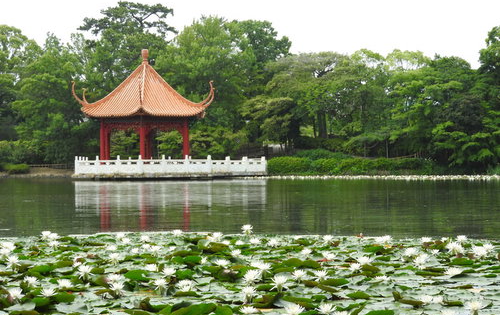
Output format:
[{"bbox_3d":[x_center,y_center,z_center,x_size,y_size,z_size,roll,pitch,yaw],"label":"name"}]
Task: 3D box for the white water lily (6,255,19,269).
[{"bbox_3d":[-2.116,0.926,9.007,0.119,0.109,0.119,0,0,0],"label":"white water lily"}]

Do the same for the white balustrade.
[{"bbox_3d":[-4.700,0.500,62.000,11.500,1.420,10.000,0,0,0],"label":"white balustrade"}]

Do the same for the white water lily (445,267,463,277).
[{"bbox_3d":[2.110,1.179,10.460,0.168,0.080,0.168,0,0,0],"label":"white water lily"}]

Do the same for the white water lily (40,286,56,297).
[{"bbox_3d":[-1.774,1.182,8.921,0.141,0.071,0.141,0,0,0],"label":"white water lily"}]

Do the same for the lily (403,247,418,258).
[{"bbox_3d":[1.982,1.175,12.444,0.170,0.118,0.170,0,0,0],"label":"lily"}]

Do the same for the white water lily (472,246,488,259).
[{"bbox_3d":[2.622,1.081,11.500,0.182,0.110,0.170,0,0,0],"label":"white water lily"}]

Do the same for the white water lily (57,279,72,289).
[{"bbox_3d":[-1.688,1.146,9.200,0.146,0.076,0.146,0,0,0],"label":"white water lily"}]

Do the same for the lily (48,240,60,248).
[{"bbox_3d":[-2.398,1.067,12.420,0.140,0.085,0.140,0,0,0],"label":"lily"}]

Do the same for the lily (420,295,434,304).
[{"bbox_3d":[1.475,1.183,8.426,0.114,0.064,0.114,0,0,0],"label":"lily"}]

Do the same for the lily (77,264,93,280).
[{"bbox_3d":[-1.692,1.179,10.370,0.155,0.136,0.155,0,0,0],"label":"lily"}]

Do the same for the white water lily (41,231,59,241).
[{"bbox_3d":[-2.536,0.995,12.819,0.228,0.106,0.140,0,0,0],"label":"white water lily"}]

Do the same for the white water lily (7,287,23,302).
[{"bbox_3d":[-1.887,1.094,8.120,0.125,0.100,0.125,0,0,0],"label":"white water lily"}]

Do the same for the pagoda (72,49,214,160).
[{"bbox_3d":[-6.846,-3.054,65.000,9.100,7.900,9.500,0,0,-4],"label":"pagoda"}]

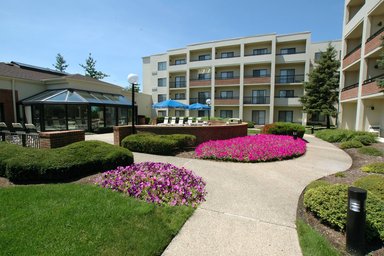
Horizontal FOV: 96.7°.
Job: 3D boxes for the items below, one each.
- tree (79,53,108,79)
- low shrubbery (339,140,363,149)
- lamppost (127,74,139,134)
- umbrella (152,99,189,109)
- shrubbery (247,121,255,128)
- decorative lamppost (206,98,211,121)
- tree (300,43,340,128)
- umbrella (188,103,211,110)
[{"bbox_3d":[-16.200,-6.451,27.651,5.000,11.800,5.000,1,4,0],"label":"tree"},{"bbox_3d":[7.861,0.770,8.462,1.000,0.360,0.850,2,4,20],"label":"low shrubbery"},{"bbox_3d":[-2.860,-0.893,8.362,0.510,3.550,0.510,1,4,0],"label":"lamppost"},{"bbox_3d":[-1.476,-0.742,11.878,2.500,2.520,2.500,1,4,0],"label":"umbrella"},{"bbox_3d":[6.890,-0.314,20.218,1.200,0.850,1.200,1,4,0],"label":"shrubbery"},{"bbox_3d":[1.718,-1.387,17.446,0.500,3.150,0.500,1,4,0],"label":"decorative lamppost"},{"bbox_3d":[14.641,-4.416,18.144,4.700,9.450,4.700,1,4,0],"label":"tree"},{"bbox_3d":[0.550,-0.945,15.471,2.450,2.500,2.450,1,4,0],"label":"umbrella"}]

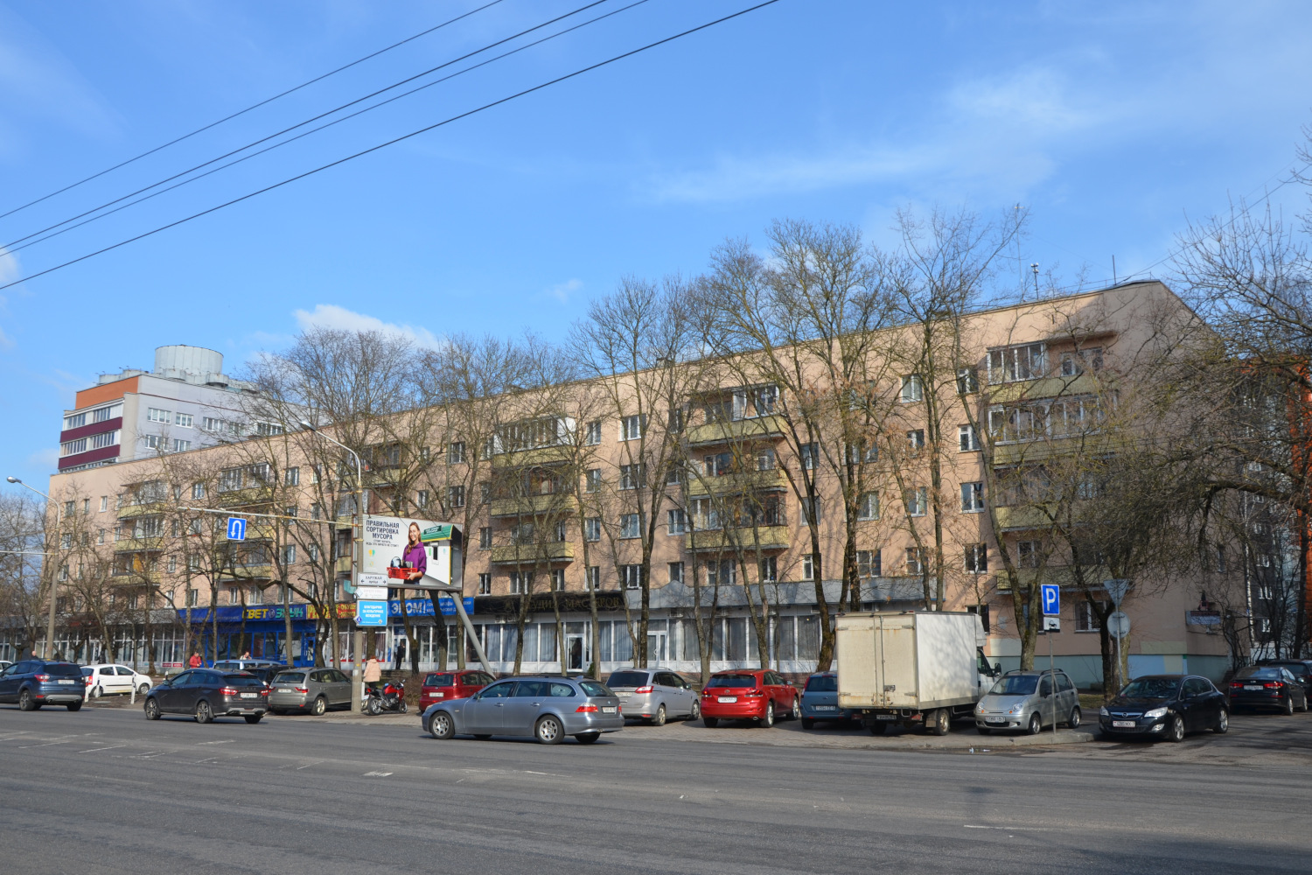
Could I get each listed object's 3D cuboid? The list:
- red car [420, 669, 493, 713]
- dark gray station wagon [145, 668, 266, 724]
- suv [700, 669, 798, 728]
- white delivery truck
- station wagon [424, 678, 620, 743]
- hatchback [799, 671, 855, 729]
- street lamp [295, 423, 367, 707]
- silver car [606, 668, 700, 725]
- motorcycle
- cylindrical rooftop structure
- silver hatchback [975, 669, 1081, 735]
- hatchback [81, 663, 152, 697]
[{"bbox_3d":[-6.944,9.167,40.786,1.691,1.550,4.083,-4,-12,17],"label":"red car"},{"bbox_3d":[-13.283,7.595,33.337,4.424,1.537,1.785,-8,-14,35],"label":"dark gray station wagon"},{"bbox_3d":[2.832,7.579,33.082,1.905,1.610,4.800,-5,-12,22],"label":"suv"},{"bbox_3d":[7.221,6.307,30.343,2.130,3.070,6.100,-8,-13,34],"label":"white delivery truck"},{"bbox_3d":[-3.109,6.285,26.203,4.843,1.491,1.846,-5,-12,25],"label":"station wagon"},{"bbox_3d":[5.421,7.572,32.697,1.810,1.585,4.300,-4,-12,21],"label":"hatchback"},{"bbox_3d":[-11.491,4.644,39.871,0.450,9.950,3.350,-8,-13,34],"label":"street lamp"},{"bbox_3d":[-0.058,8.088,35.436,1.828,1.684,4.520,-5,-12,23],"label":"silver car"},{"bbox_3d":[-9.202,8.911,38.968,0.780,1.220,2.120,-5,-12,25],"label":"motorcycle"},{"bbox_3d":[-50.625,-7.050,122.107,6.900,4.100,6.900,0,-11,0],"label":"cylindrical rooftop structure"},{"bbox_3d":[9.582,6.792,29.081,1.495,1.495,3.497,-11,-15,43],"label":"silver hatchback"},{"bbox_3d":[-26.369,11.859,55.077,1.595,1.480,3.535,-8,-14,36],"label":"hatchback"}]

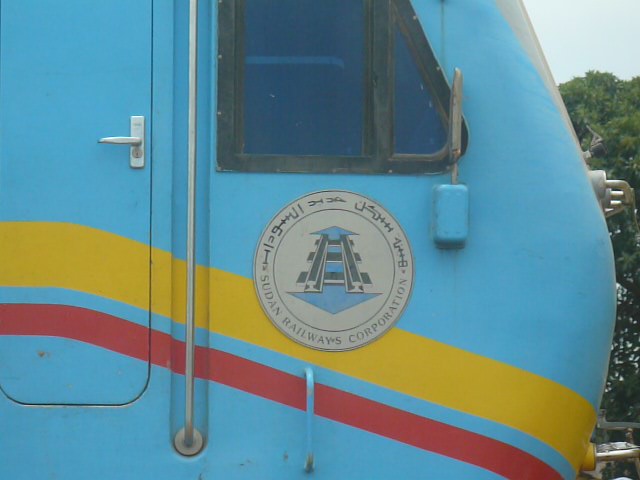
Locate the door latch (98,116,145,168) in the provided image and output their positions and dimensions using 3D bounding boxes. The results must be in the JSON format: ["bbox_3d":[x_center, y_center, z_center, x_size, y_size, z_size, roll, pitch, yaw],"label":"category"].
[{"bbox_3d":[-0.705,-0.346,13.200,0.160,0.184,0.060,1,-5,-7],"label":"door latch"}]

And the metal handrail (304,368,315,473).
[{"bbox_3d":[-0.037,0.641,13.200,0.024,0.367,0.075,1,-5,-7],"label":"metal handrail"}]

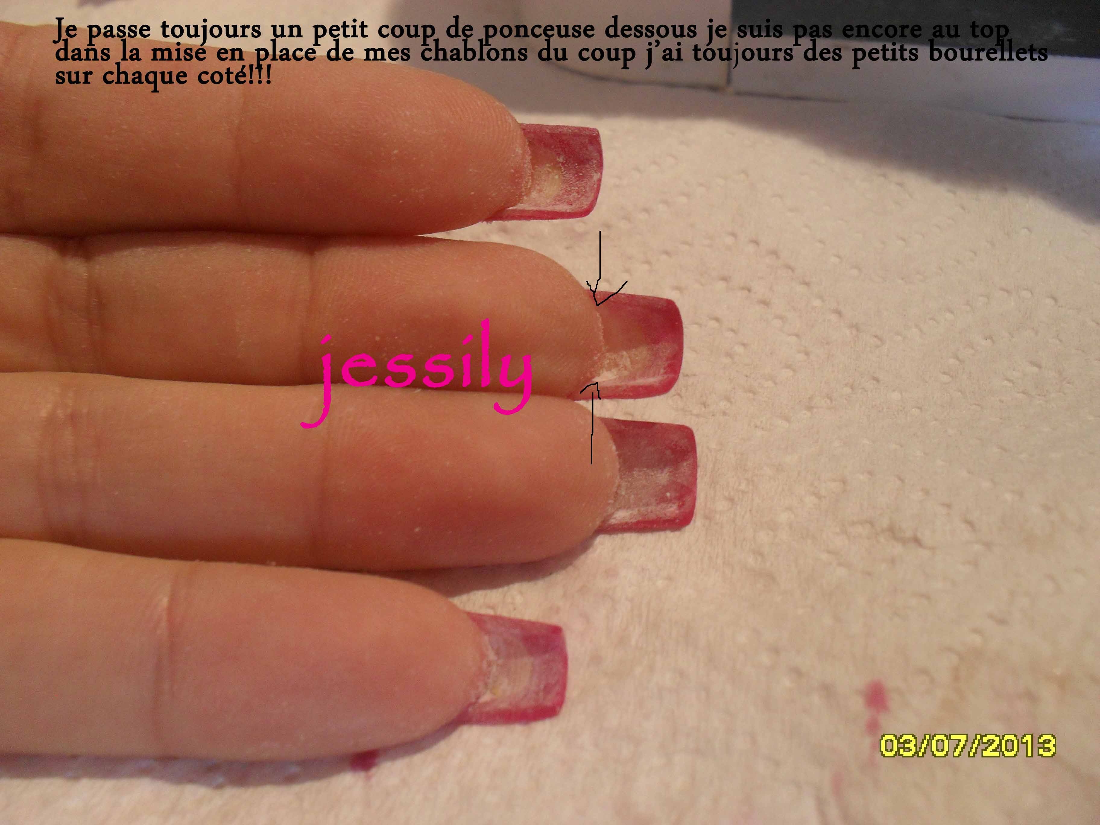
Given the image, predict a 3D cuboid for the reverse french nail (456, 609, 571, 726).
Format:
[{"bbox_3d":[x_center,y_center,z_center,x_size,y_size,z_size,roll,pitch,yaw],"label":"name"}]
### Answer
[{"bbox_3d":[-0.003,0.020,0.087,0.009,0.003,0.008,3,52,-2],"label":"reverse french nail"}]

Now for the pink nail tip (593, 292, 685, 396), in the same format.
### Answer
[{"bbox_3d":[0.008,-0.006,0.106,0.009,0.004,0.012,-2,49,6],"label":"pink nail tip"}]

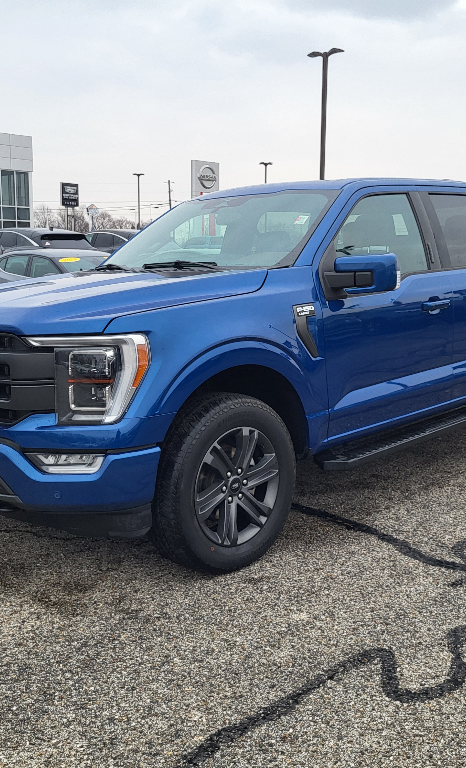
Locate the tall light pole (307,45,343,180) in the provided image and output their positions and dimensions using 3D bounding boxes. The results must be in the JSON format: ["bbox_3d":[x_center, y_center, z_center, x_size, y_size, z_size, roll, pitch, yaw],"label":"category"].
[{"bbox_3d":[3.194,-7.518,27.094,0.400,8.000,1.550,-10,14,-44],"label":"tall light pole"}]

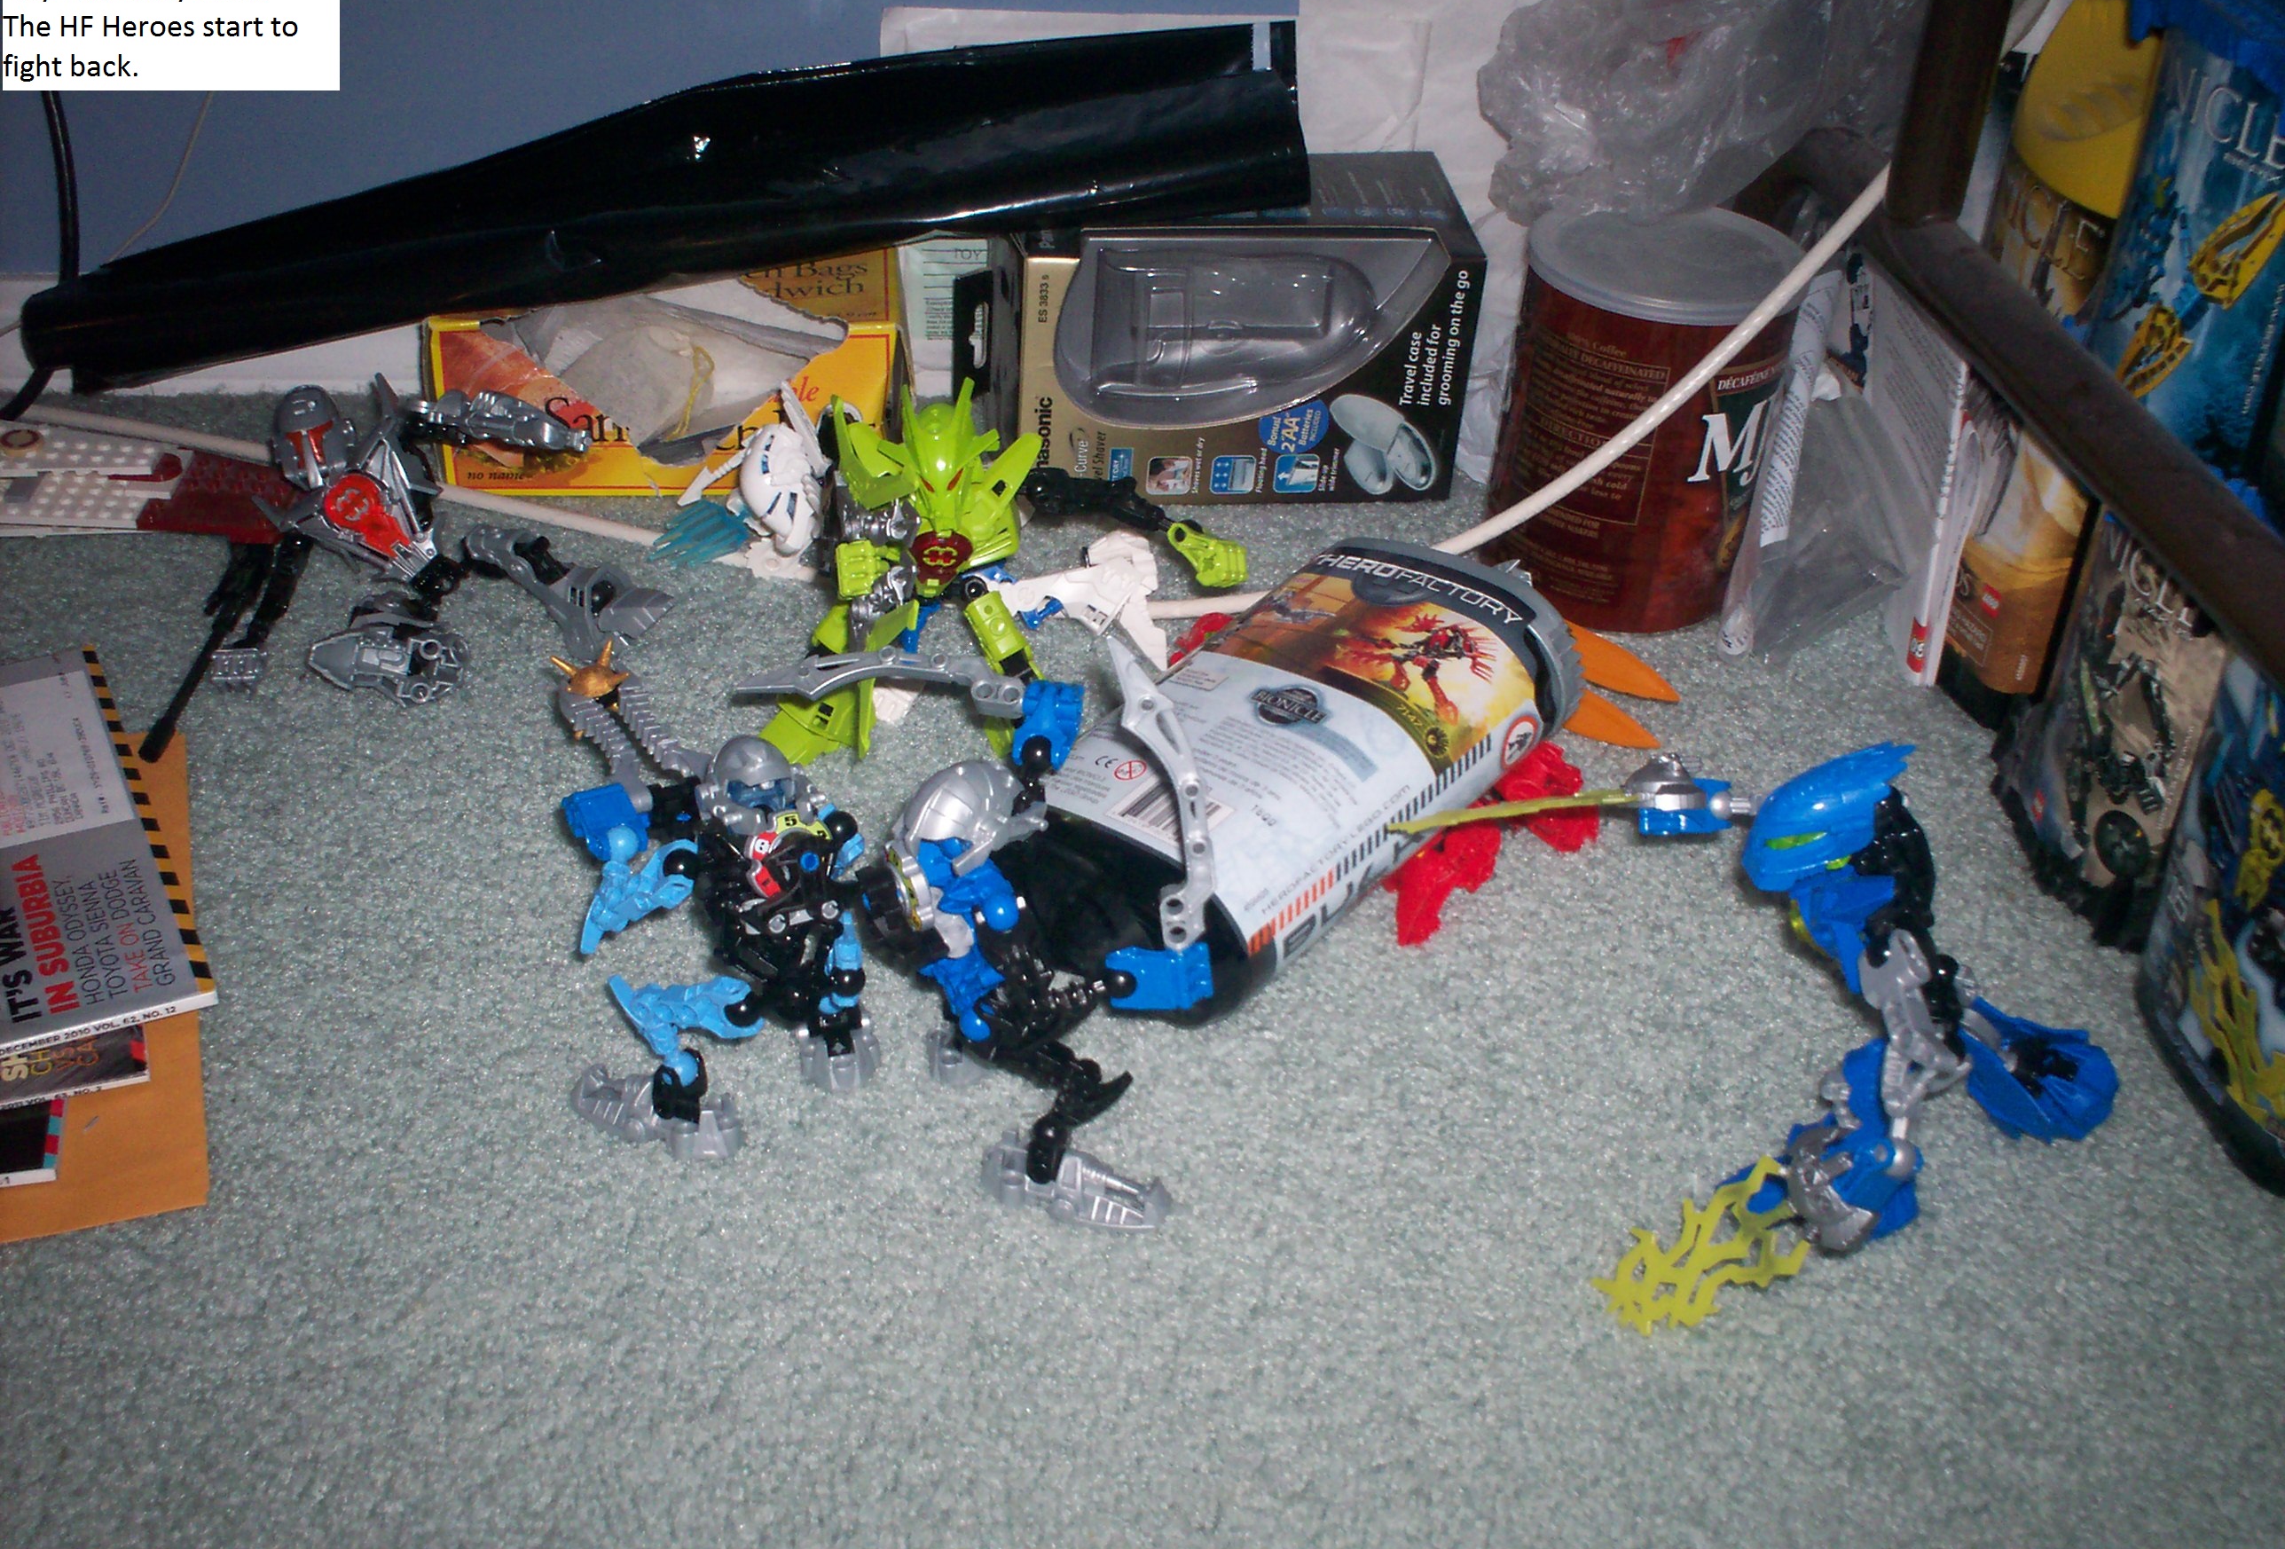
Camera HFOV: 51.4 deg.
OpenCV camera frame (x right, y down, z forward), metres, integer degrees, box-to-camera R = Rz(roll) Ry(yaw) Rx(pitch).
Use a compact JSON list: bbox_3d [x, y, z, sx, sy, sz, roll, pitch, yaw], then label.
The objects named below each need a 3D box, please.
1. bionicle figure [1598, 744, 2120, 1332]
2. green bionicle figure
[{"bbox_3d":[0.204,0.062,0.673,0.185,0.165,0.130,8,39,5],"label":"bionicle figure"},{"bbox_3d":[-0.051,-0.076,0.836,0.175,0.145,0.085,2,39,-3],"label":"green bionicle figure"}]

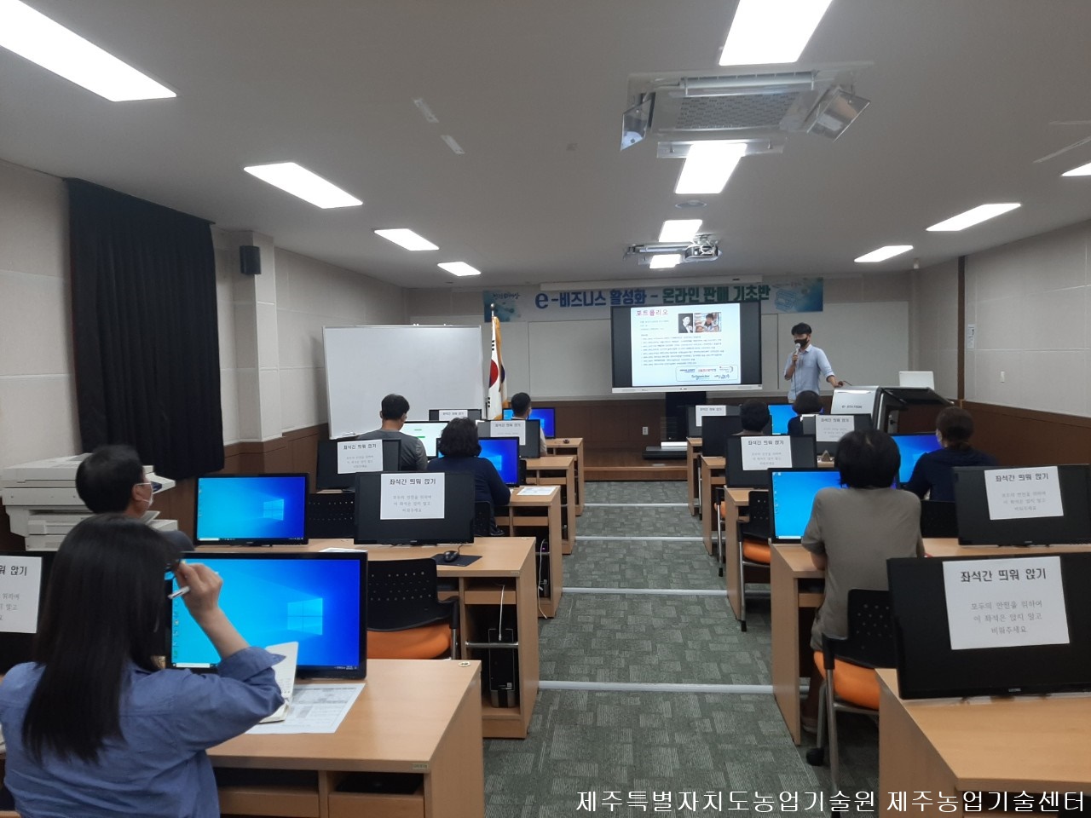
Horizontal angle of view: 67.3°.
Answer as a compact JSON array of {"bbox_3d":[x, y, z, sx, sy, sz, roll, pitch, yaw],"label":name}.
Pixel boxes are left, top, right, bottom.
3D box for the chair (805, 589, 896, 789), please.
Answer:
[{"bbox_3d":[1.210,0.953,2.776,0.550,0.820,0.580,-1,4,10],"label":"chair"}]

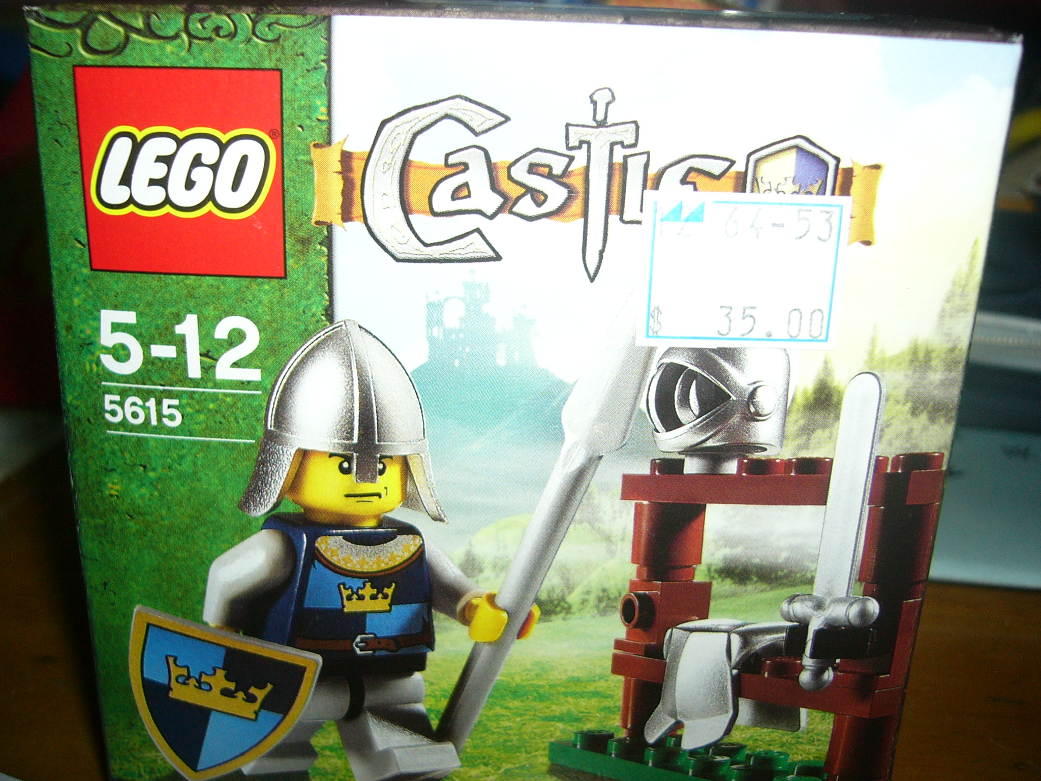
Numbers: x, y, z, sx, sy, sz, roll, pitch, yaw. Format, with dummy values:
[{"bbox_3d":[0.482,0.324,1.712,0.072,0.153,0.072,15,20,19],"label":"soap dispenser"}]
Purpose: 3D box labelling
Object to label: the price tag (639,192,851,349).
[{"bbox_3d":[0.028,-0.015,0.134,0.026,0.020,0.001,1,19,0],"label":"price tag"}]

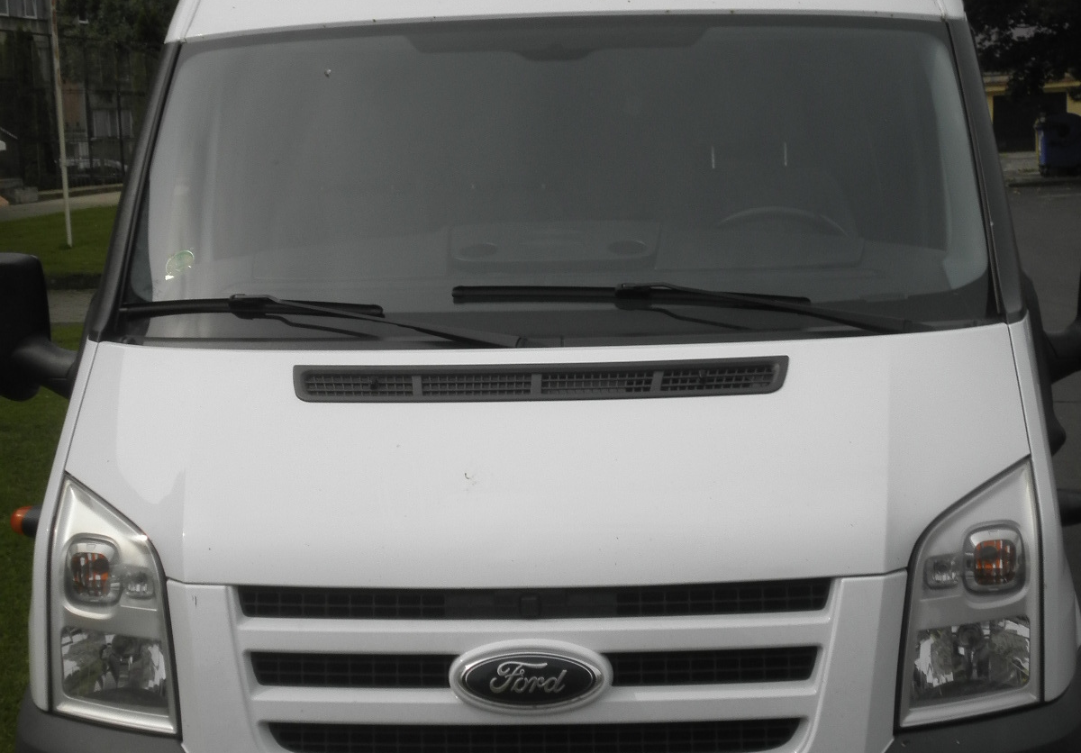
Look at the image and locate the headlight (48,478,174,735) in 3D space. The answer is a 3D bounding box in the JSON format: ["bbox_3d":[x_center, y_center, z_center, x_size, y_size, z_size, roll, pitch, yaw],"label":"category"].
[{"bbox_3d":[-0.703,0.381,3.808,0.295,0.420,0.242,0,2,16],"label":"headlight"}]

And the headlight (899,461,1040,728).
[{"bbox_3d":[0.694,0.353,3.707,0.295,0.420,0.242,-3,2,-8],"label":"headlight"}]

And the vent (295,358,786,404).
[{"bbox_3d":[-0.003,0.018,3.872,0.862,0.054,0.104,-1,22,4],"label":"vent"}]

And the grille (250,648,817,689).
[{"bbox_3d":[-0.015,0.465,3.586,0.904,0.054,0.093,-1,1,4],"label":"grille"}]

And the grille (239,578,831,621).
[{"bbox_3d":[-0.014,0.360,3.622,0.959,0.052,0.100,-1,1,4],"label":"grille"}]

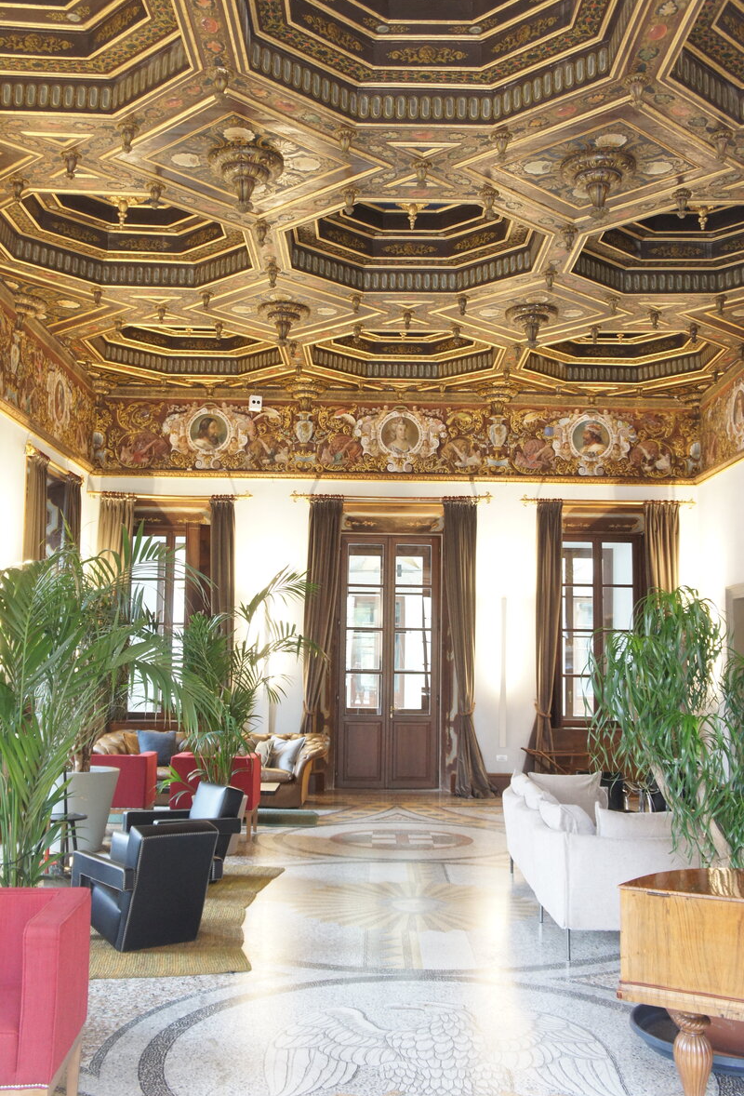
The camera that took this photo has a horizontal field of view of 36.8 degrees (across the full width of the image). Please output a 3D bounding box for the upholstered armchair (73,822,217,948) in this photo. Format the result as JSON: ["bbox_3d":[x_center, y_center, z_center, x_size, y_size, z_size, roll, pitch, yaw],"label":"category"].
[{"bbox_3d":[-1.356,1.976,6.698,0.636,0.700,0.856,5,-7,-38],"label":"upholstered armchair"}]

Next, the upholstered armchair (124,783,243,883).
[{"bbox_3d":[-1.465,2.149,8.434,0.856,0.700,0.636,4,-7,-32],"label":"upholstered armchair"}]

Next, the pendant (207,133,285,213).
[{"bbox_3d":[-0.903,-2.576,7.992,0.540,0.391,0.540,1,-6,0],"label":"pendant"}]

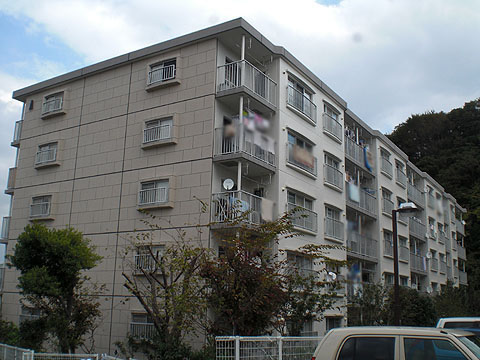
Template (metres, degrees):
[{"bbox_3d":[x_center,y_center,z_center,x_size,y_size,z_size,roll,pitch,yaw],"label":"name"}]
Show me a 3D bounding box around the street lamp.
[{"bbox_3d":[4.497,2.935,13.994,0.710,4.740,0.280,-4,-15,21],"label":"street lamp"}]

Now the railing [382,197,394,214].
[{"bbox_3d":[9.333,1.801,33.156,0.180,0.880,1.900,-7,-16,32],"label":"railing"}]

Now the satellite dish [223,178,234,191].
[{"bbox_3d":[-0.418,0.177,19.821,0.460,0.470,0.250,3,-14,-5],"label":"satellite dish"}]

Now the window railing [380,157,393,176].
[{"bbox_3d":[9.517,-0.786,34.196,0.150,0.920,2.115,-7,-16,32],"label":"window railing"}]

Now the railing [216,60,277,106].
[{"bbox_3d":[0.343,-3.789,21.912,1.208,1.127,2.768,-7,-16,32],"label":"railing"}]

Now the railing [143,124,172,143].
[{"bbox_3d":[-3.416,-1.878,22.036,1.500,0.580,0.150,-7,-16,32],"label":"railing"}]

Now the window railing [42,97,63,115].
[{"bbox_3d":[-9.445,-3.724,26.616,1.464,0.657,0.110,-7,-16,32],"label":"window railing"}]

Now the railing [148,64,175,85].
[{"bbox_3d":[-3.316,-4.470,22.647,1.500,0.590,0.150,-7,-16,32],"label":"railing"}]

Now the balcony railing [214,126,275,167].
[{"bbox_3d":[0.269,-1.261,21.131,1.250,1.140,2.650,-7,-16,32],"label":"balcony railing"}]

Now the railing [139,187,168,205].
[{"bbox_3d":[-3.477,0.680,21.407,1.470,0.570,0.150,-7,-16,32],"label":"railing"}]

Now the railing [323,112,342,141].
[{"bbox_3d":[4.763,-2.632,27.092,0.150,0.934,2.365,-7,-16,32],"label":"railing"}]

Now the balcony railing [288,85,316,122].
[{"bbox_3d":[2.855,-3.407,24.248,0.150,0.892,2.958,-7,-16,32],"label":"balcony railing"}]

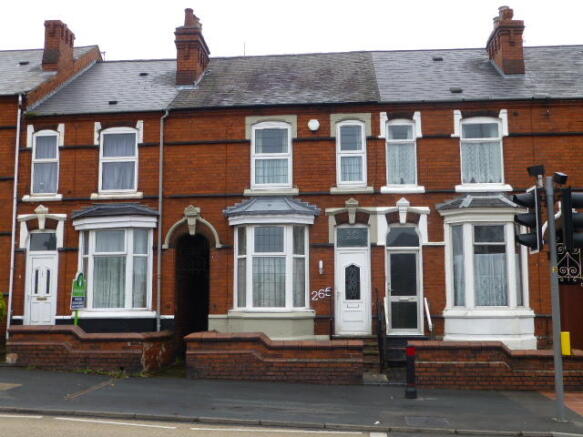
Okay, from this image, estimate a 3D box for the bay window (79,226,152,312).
[{"bbox_3d":[-4.512,1.296,16.505,1.930,2.010,0.570,-1,-7,5],"label":"bay window"}]

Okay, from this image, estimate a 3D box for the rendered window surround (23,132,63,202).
[{"bbox_3d":[-6.507,-1.412,17.285,1.090,2.000,0.200,-1,-7,5],"label":"rendered window surround"}]

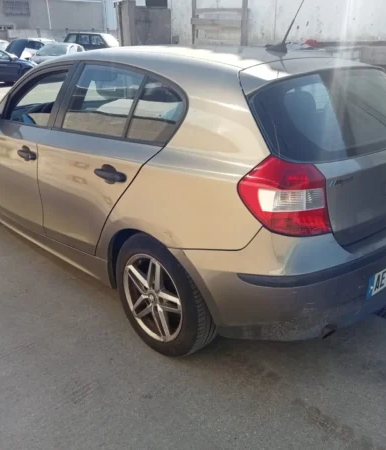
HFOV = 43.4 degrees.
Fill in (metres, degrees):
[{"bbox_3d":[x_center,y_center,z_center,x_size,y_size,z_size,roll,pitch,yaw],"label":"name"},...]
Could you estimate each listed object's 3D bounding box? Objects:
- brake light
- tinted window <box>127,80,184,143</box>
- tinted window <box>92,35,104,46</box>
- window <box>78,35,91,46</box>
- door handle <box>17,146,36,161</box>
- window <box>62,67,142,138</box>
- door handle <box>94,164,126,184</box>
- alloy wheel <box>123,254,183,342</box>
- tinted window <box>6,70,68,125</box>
[{"bbox_3d":[0.349,-0.118,1.823,0.300,0.310,0.260,-17,27,-40],"label":"brake light"},{"bbox_3d":[-0.157,-0.492,2.132,0.320,0.274,0.050,20,6,43],"label":"tinted window"},{"bbox_3d":[-4.414,-8.545,22.500,0.600,0.460,0.050,2,11,10],"label":"tinted window"},{"bbox_3d":[-5.589,-9.504,25.000,0.720,0.470,0.060,10,22,24],"label":"window"},{"bbox_3d":[-0.977,-0.419,2.856,0.055,0.085,0.230,-22,29,-39],"label":"door handle"},{"bbox_3d":[-0.474,-0.653,2.524,0.630,0.380,0.060,21,6,43],"label":"window"},{"bbox_3d":[-0.408,-0.245,2.370,0.055,0.090,0.265,-17,27,-40],"label":"door handle"},{"bbox_3d":[-0.150,0.338,2.391,0.160,0.447,0.447,-22,29,-39],"label":"alloy wheel"},{"bbox_3d":[-0.968,-0.769,2.969,0.602,0.369,0.050,20,6,43],"label":"tinted window"}]

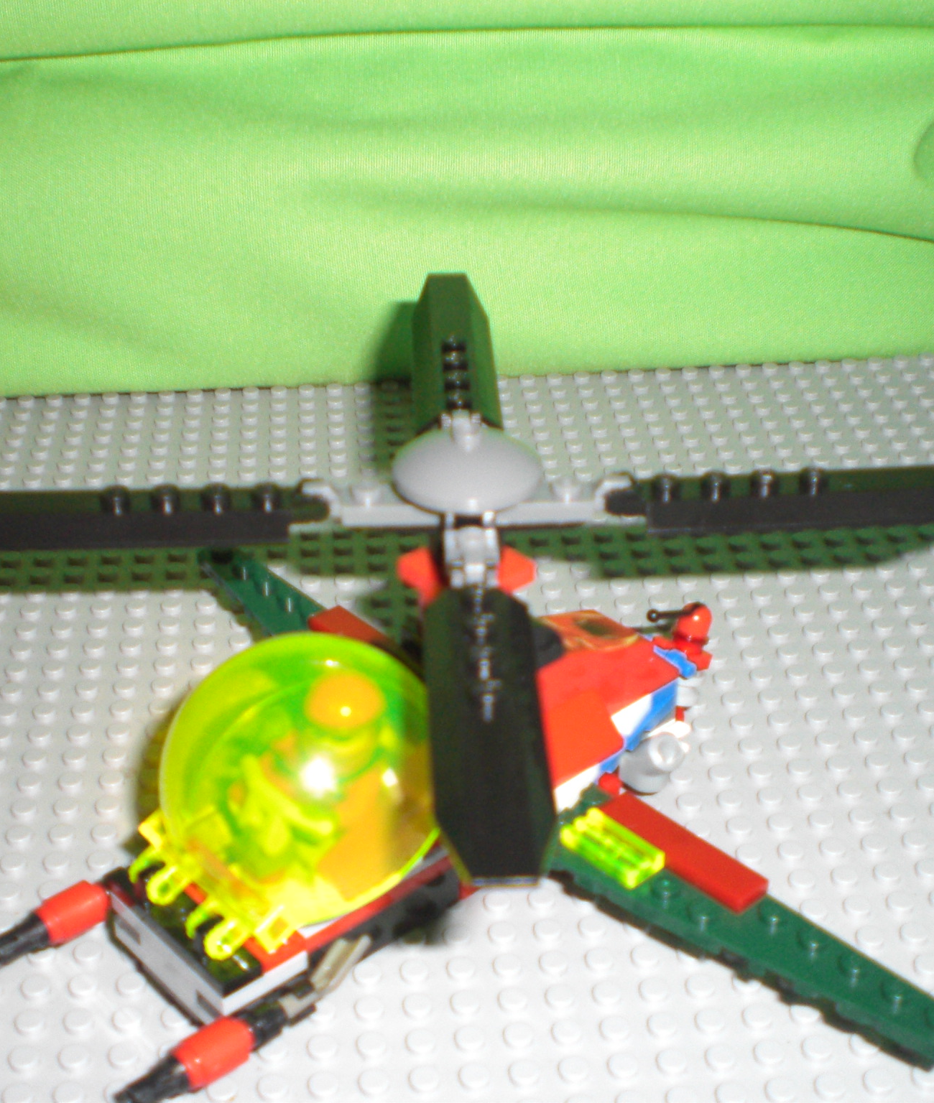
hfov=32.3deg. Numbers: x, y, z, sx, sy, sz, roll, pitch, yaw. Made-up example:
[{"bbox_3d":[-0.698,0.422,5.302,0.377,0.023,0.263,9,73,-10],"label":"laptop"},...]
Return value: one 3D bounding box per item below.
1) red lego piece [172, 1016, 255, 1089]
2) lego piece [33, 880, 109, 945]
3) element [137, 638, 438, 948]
[{"bbox_3d":[-0.038,0.076,0.246,0.010,0.008,0.008,-25,39,-36],"label":"red lego piece"},{"bbox_3d":[-0.066,0.060,0.272,0.010,0.008,0.008,-25,39,-36],"label":"lego piece"},{"bbox_3d":[-0.031,0.033,0.259,0.049,0.029,0.055,29,66,39],"label":"element"}]

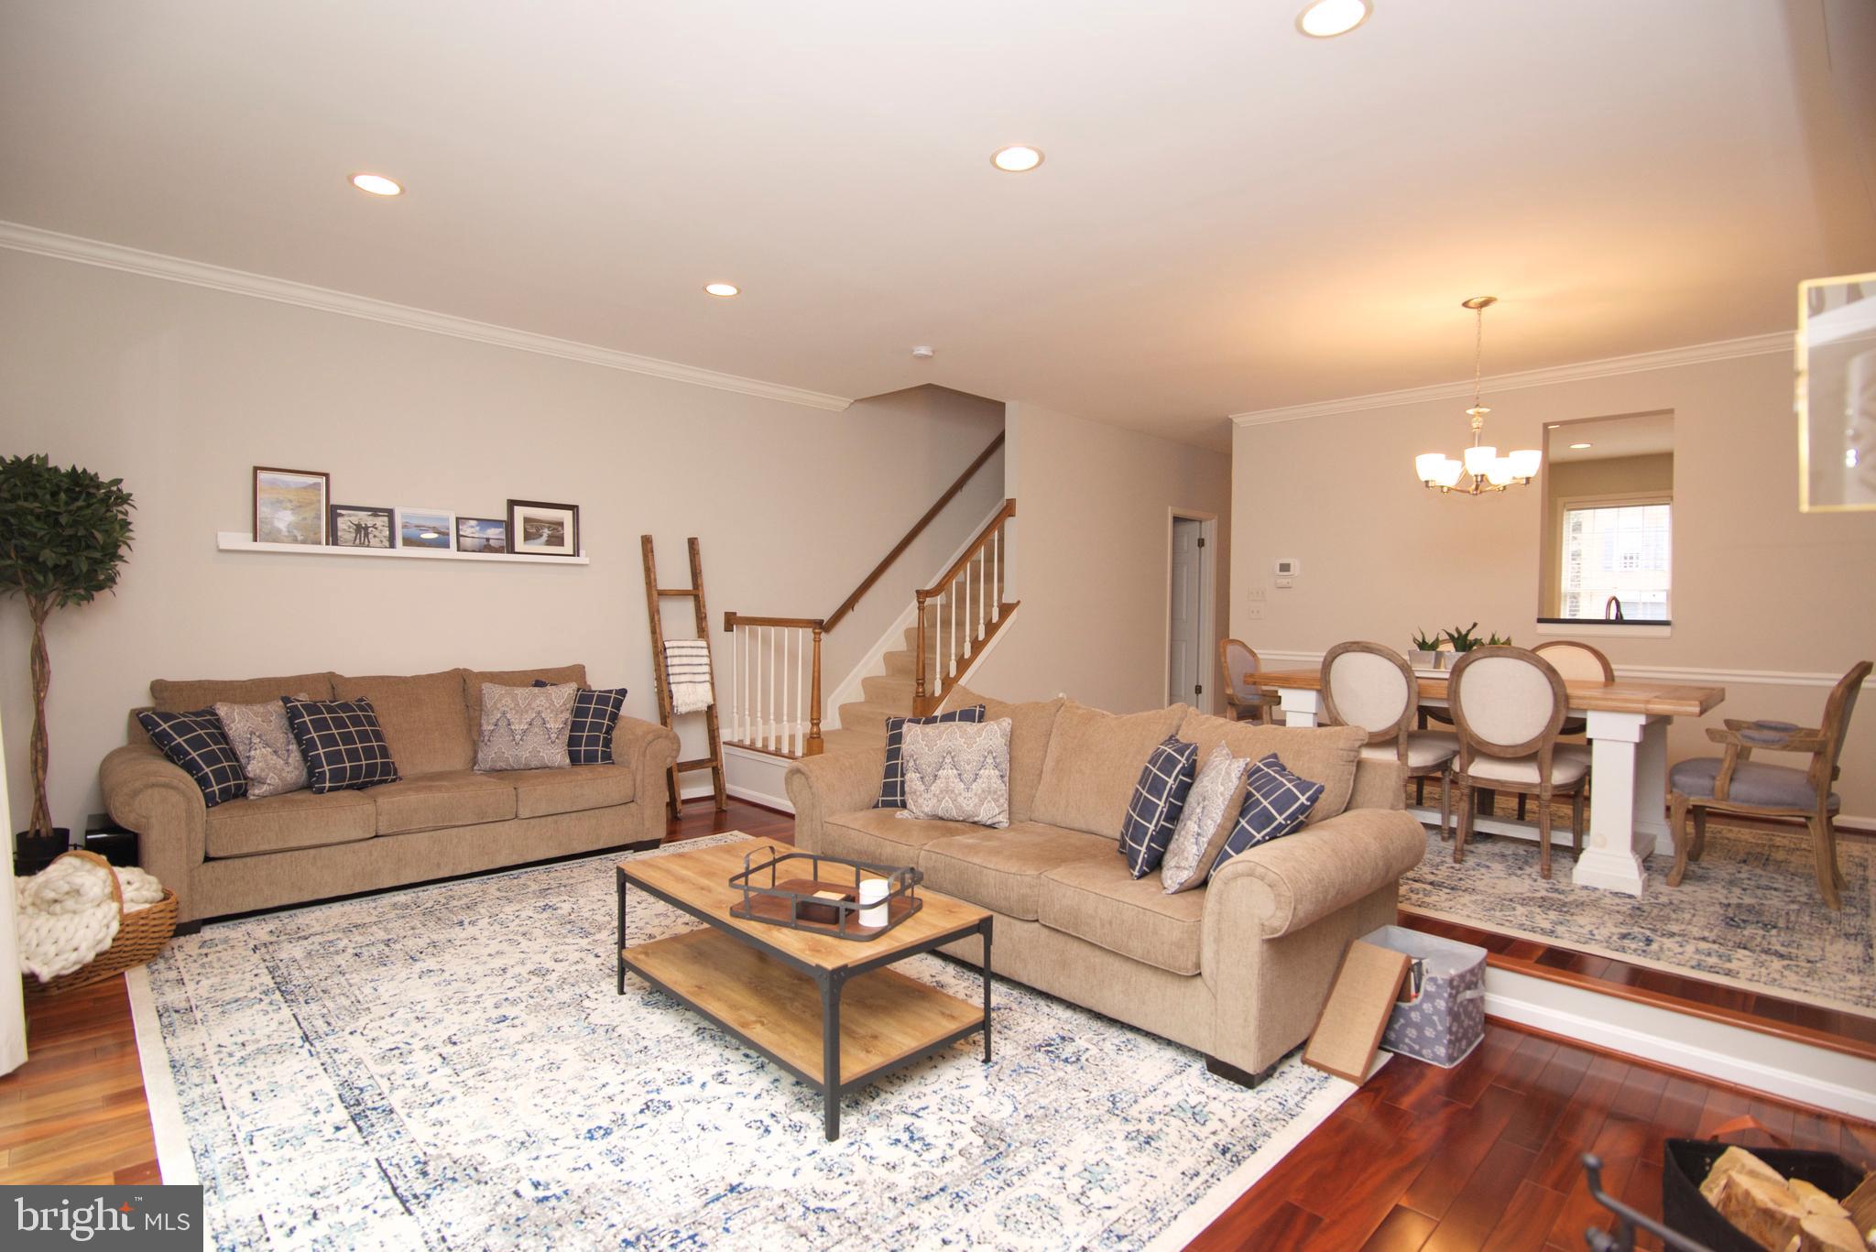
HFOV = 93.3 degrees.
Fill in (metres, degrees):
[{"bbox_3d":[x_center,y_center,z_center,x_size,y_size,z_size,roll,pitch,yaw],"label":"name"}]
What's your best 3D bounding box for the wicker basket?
[{"bbox_3d":[-3.088,1.049,3.229,0.340,0.450,0.500,1,1,20],"label":"wicker basket"}]

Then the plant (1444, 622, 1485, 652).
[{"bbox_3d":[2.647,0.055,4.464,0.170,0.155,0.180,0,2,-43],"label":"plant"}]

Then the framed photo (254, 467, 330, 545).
[{"bbox_3d":[-3.272,-0.593,4.494,0.315,0.390,0.020,0,-3,-43],"label":"framed photo"}]

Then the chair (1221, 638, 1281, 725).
[{"bbox_3d":[2.036,0.588,5.326,0.620,0.990,0.620,-1,2,-45],"label":"chair"}]

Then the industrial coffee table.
[{"bbox_3d":[-0.480,1.081,2.893,0.605,0.453,1.200,-1,2,-45],"label":"industrial coffee table"}]

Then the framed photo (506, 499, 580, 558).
[{"bbox_3d":[-2.382,-0.578,5.358,0.430,0.335,0.030,-1,-6,-45],"label":"framed photo"}]

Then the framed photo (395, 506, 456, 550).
[{"bbox_3d":[-2.834,-0.520,4.899,0.293,0.237,0.020,0,-5,-43],"label":"framed photo"}]

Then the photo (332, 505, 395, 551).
[{"bbox_3d":[-3.049,-0.513,4.702,0.291,0.235,0.020,0,-5,-43],"label":"photo"}]

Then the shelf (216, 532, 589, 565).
[{"bbox_3d":[-2.839,-0.414,4.920,1.810,0.095,0.100,-1,2,-45],"label":"shelf"}]

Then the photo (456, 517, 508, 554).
[{"bbox_3d":[-2.620,-0.507,5.097,0.270,0.212,0.020,0,-5,-43],"label":"photo"}]

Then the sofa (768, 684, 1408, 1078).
[{"bbox_3d":[0.493,0.819,3.655,1.010,0.960,2.400,-1,2,-45],"label":"sofa"}]

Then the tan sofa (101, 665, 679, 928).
[{"bbox_3d":[-2.612,0.725,4.484,2.350,0.975,0.960,0,2,-43],"label":"tan sofa"}]

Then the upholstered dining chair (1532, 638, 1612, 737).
[{"bbox_3d":[3.223,0.580,4.668,0.580,1.000,0.500,0,2,-43],"label":"upholstered dining chair"}]

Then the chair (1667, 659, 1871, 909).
[{"bbox_3d":[3.514,0.622,3.762,0.630,0.970,0.610,0,2,-43],"label":"chair"}]

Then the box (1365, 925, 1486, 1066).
[{"bbox_3d":[1.558,1.186,2.863,0.300,0.285,0.295,-1,2,-45],"label":"box"}]

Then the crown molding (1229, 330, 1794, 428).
[{"bbox_3d":[3.618,-1.604,5.968,0.085,0.085,3.580,0,2,-43],"label":"crown molding"}]

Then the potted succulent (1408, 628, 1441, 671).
[{"bbox_3d":[2.606,0.129,4.750,0.135,0.206,0.135,-1,2,-45],"label":"potted succulent"}]

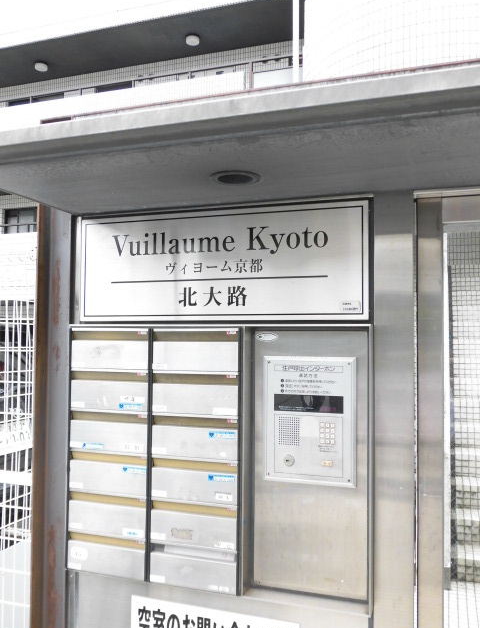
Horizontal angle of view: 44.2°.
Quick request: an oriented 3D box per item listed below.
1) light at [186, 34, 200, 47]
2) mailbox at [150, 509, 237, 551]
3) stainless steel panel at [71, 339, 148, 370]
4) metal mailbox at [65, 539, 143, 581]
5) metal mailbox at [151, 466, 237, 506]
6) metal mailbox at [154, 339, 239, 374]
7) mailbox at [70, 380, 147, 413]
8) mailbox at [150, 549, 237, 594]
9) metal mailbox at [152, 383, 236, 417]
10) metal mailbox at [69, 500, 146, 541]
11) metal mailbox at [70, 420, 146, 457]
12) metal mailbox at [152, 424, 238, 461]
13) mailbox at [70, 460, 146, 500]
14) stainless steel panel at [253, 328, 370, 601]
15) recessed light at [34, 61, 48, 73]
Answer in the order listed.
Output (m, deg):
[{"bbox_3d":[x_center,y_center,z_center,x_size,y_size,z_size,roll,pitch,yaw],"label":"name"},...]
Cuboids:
[{"bbox_3d":[-0.872,-5.075,11.002,0.250,0.080,0.250,0,-3,19],"label":"light"},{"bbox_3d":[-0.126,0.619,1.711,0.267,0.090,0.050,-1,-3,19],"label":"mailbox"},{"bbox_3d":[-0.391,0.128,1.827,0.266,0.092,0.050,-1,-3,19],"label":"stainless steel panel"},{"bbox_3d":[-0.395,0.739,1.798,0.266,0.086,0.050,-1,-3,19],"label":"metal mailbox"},{"bbox_3d":[-0.126,0.483,1.673,0.261,0.088,0.035,-1,-3,19],"label":"metal mailbox"},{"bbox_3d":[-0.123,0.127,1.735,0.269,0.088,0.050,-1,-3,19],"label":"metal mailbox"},{"bbox_3d":[-0.414,0.265,1.905,0.279,0.093,0.030,0,-3,19],"label":"mailbox"},{"bbox_3d":[-0.129,0.778,1.809,0.279,0.093,0.080,0,-3,19],"label":"mailbox"},{"bbox_3d":[-0.132,0.261,1.808,0.279,0.093,0.030,0,-3,19],"label":"metal mailbox"},{"bbox_3d":[-0.418,0.653,1.888,0.279,0.093,0.030,0,-3,19],"label":"metal mailbox"},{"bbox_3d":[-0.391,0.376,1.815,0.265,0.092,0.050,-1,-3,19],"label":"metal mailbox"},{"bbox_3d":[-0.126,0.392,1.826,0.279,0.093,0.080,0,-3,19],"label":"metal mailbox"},{"bbox_3d":[-0.416,0.524,1.894,0.279,0.093,0.030,0,-3,19],"label":"mailbox"},{"bbox_3d":[0.200,0.410,1.669,0.328,0.722,0.040,-1,-3,19],"label":"stainless steel panel"},{"bbox_3d":[-4.045,-5.044,12.067,0.270,0.110,0.270,-1,-3,19],"label":"recessed light"}]

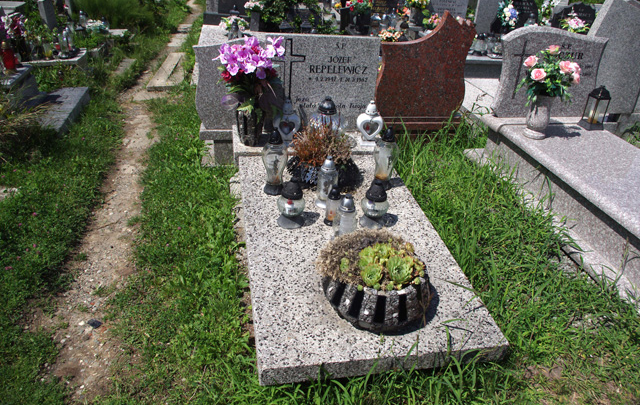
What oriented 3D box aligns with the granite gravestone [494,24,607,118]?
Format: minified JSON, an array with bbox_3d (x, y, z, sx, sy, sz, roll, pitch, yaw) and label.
[{"bbox_3d":[1.565,-0.893,3.353,0.790,0.560,0.120,-3,30,-15],"label":"granite gravestone"}]

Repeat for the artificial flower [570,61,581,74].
[{"bbox_3d":[1.650,-0.870,3.089,0.075,0.090,0.075,6,24,41],"label":"artificial flower"}]

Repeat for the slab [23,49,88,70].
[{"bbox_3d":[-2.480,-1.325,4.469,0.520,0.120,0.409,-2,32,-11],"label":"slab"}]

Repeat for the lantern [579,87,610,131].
[{"bbox_3d":[1.980,-0.677,3.412,0.118,0.301,0.118,-2,30,-10],"label":"lantern"}]

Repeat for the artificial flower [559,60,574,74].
[{"bbox_3d":[1.471,-0.805,2.860,0.090,0.080,0.090,-2,31,-12],"label":"artificial flower"}]

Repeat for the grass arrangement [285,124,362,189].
[{"bbox_3d":[0.011,-0.296,2.766,0.380,0.311,0.350,-2,33,-11],"label":"grass arrangement"}]

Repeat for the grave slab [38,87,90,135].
[{"bbox_3d":[-2.104,-0.679,3.649,0.460,0.120,0.920,-2,31,-12],"label":"grave slab"}]

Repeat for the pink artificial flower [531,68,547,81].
[{"bbox_3d":[1.325,-0.776,2.905,0.097,0.079,0.070,17,34,20],"label":"pink artificial flower"}]

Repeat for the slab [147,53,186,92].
[{"bbox_3d":[-1.506,-1.318,4.840,0.256,0.070,1.188,-1,32,-9],"label":"slab"}]

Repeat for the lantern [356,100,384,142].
[{"bbox_3d":[0.293,-0.455,2.757,0.155,0.265,0.100,2,32,-7],"label":"lantern"}]

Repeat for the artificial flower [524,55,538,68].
[{"bbox_3d":[1.316,-0.877,2.983,0.090,0.075,0.075,12,3,14],"label":"artificial flower"}]

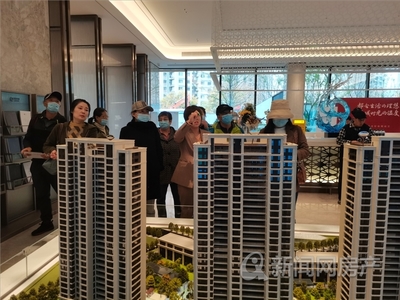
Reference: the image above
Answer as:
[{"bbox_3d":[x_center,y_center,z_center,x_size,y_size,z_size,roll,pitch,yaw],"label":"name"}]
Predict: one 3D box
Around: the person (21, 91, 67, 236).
[{"bbox_3d":[-1.917,0.156,3.679,0.570,1.712,0.440,-1,6,-18],"label":"person"}]

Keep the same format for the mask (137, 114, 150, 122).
[{"bbox_3d":[-0.718,-0.402,3.850,0.150,0.110,0.085,-3,6,-30],"label":"mask"}]

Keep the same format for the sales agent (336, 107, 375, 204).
[{"bbox_3d":[2.640,0.106,5.016,0.550,1.602,0.400,2,6,13],"label":"sales agent"}]

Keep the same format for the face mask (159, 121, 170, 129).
[{"bbox_3d":[-0.493,-0.352,4.200,0.145,0.110,0.085,2,6,15],"label":"face mask"}]

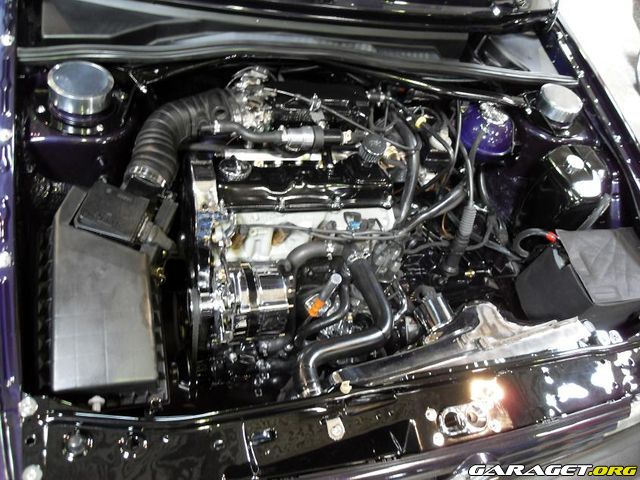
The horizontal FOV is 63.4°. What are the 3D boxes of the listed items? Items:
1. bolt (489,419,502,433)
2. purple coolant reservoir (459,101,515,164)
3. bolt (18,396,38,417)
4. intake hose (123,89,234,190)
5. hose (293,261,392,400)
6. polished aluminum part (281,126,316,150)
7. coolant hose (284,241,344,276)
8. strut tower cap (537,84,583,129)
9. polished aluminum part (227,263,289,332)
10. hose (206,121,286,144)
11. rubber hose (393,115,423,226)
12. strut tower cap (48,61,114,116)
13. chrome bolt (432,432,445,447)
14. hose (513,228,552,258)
[{"bbox_3d":[0.279,0.296,0.826,0.018,0.009,0.018,-4,57,-22],"label":"bolt"},{"bbox_3d":[0.422,-0.266,1.295,0.135,0.148,0.135,-4,57,-22],"label":"purple coolant reservoir"},{"bbox_3d":[-0.383,0.220,0.680,0.023,0.013,0.023,-4,57,-22],"label":"bolt"},{"bbox_3d":[-0.264,-0.214,0.990,0.220,0.139,0.226,-2,55,-18],"label":"intake hose"},{"bbox_3d":[0.047,0.161,1.039,0.220,0.084,0.261,-2,55,-18],"label":"hose"},{"bbox_3d":[-0.045,-0.214,1.080,0.070,0.045,0.045,-4,57,-22],"label":"polished aluminum part"},{"bbox_3d":[-0.017,0.034,1.066,0.121,0.067,0.047,-2,55,-18],"label":"coolant hose"},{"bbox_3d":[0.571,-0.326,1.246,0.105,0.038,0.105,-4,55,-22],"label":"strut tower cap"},{"bbox_3d":[-0.123,0.117,1.020,0.115,0.135,0.135,-4,57,-22],"label":"polished aluminum part"},{"bbox_3d":[-0.141,-0.213,1.013,0.137,0.024,0.043,-2,55,-18],"label":"hose"},{"bbox_3d":[0.191,-0.158,1.122,0.069,0.141,0.210,-2,55,-18],"label":"rubber hose"},{"bbox_3d":[-0.436,-0.279,0.952,0.109,0.037,0.109,-2,55,-19],"label":"strut tower cap"},{"bbox_3d":[0.179,0.303,0.786,0.017,0.009,0.017,-4,57,-22],"label":"chrome bolt"},{"bbox_3d":[0.473,0.006,1.166,0.065,0.077,0.046,-2,55,-18],"label":"hose"}]

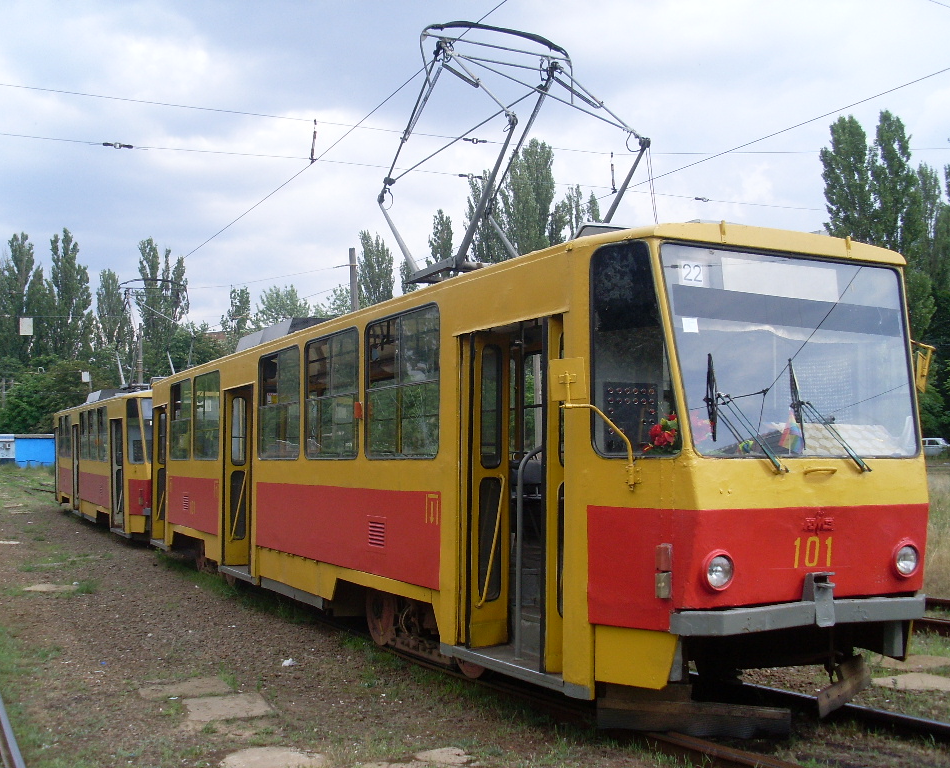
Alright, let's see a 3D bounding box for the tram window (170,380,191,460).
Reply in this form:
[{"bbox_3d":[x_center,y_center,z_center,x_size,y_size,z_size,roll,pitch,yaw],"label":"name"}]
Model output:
[{"bbox_3d":[-4.340,0.543,16.595,0.060,1.170,1.631,1,-4,-26],"label":"tram window"}]

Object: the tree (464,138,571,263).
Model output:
[{"bbox_3d":[2.945,-5.140,74.292,7.000,22.259,6.500,-1,-4,0],"label":"tree"}]

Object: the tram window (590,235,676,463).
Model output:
[{"bbox_3d":[0.872,-0.198,6.269,0.581,1.218,0.060,-4,-5,44],"label":"tram window"}]

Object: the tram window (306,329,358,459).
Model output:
[{"bbox_3d":[-1.364,0.129,10.569,0.060,1.170,1.531,1,-4,-26],"label":"tram window"}]

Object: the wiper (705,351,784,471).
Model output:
[{"bbox_3d":[1.494,0.163,6.247,0.470,0.650,0.090,1,-11,-26],"label":"wiper"}]

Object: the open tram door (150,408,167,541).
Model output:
[{"bbox_3d":[-4.974,1.448,18.069,0.200,2.212,1.383,1,-4,-26],"label":"open tram door"}]

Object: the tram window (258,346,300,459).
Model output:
[{"bbox_3d":[-2.124,0.235,12.109,0.060,1.170,1.581,1,-4,-26],"label":"tram window"}]

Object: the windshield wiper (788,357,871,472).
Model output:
[{"bbox_3d":[2.055,0.174,6.501,0.500,0.650,0.090,1,-11,-26],"label":"windshield wiper"}]

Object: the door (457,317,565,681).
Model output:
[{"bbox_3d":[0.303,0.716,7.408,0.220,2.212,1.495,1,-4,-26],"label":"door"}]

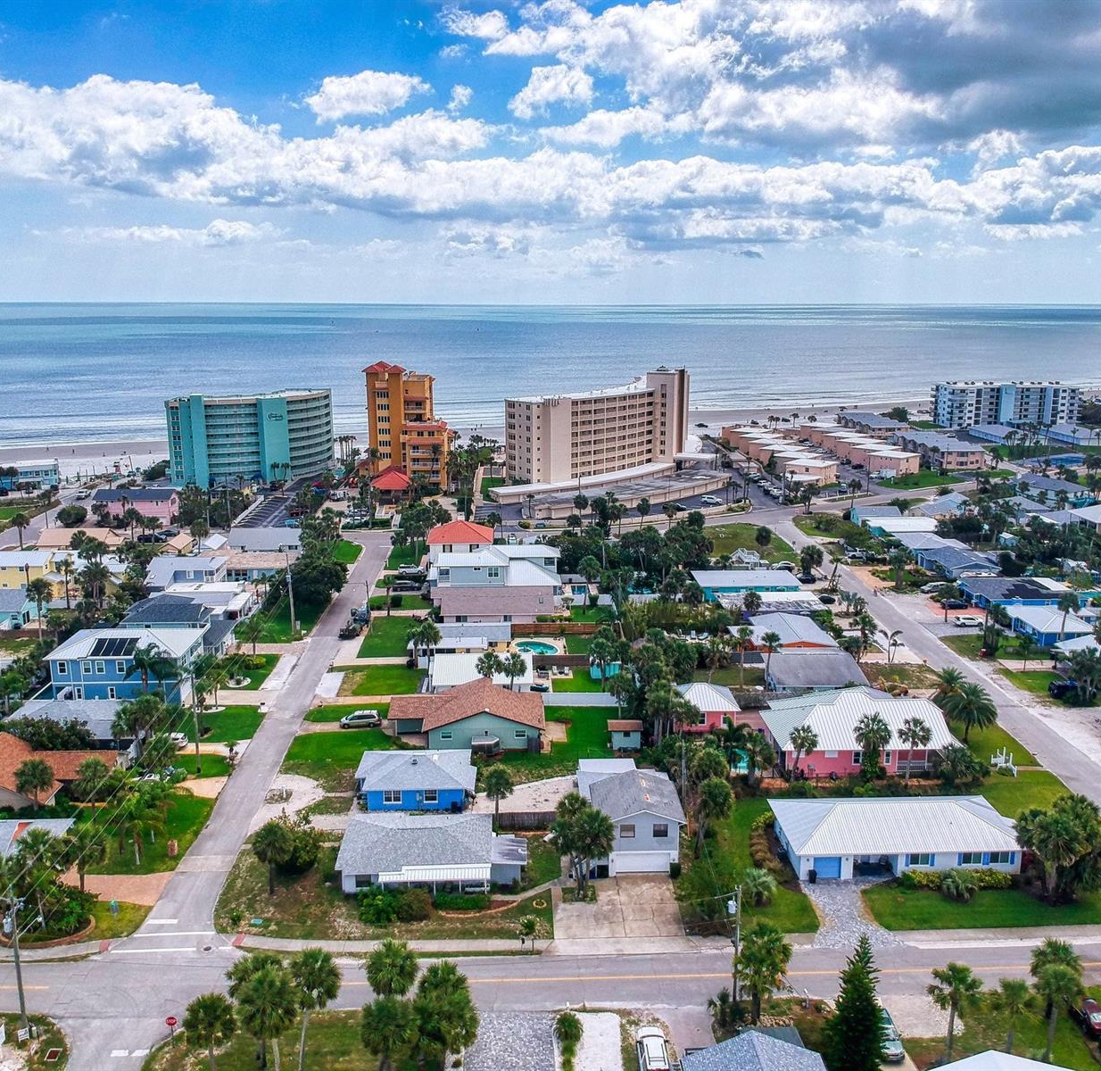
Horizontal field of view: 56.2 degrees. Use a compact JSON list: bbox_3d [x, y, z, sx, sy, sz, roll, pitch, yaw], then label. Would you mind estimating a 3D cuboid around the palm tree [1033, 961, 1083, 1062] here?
[{"bbox_3d":[34.700,32.970,71.300,3.700,8.050,3.700,0,13,-2],"label":"palm tree"}]

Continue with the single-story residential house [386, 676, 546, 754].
[{"bbox_3d":[-9.850,21.810,126.500,18.300,5.300,12.000,0,13,-2],"label":"single-story residential house"}]

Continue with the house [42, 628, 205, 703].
[{"bbox_3d":[-55.749,16.258,137.180,17.000,8.000,12.400,0,13,-2],"label":"house"}]

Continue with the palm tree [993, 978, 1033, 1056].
[{"bbox_3d":[31.158,32.892,69.750,2.790,5.880,2.790,0,13,0],"label":"palm tree"}]

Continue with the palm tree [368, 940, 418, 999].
[{"bbox_3d":[-10.778,31.370,70.570,3.300,8.400,3.300,0,13,0],"label":"palm tree"}]

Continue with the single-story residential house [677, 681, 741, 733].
[{"bbox_3d":[18.739,20.486,126.811,8.400,4.700,7.700,0,13,-2],"label":"single-story residential house"}]

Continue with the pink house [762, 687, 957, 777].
[{"bbox_3d":[36.000,21.960,123.820,20.600,6.200,18.300,0,13,-2],"label":"pink house"}]

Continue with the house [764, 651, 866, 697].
[{"bbox_3d":[35.450,18.650,141.930,12.500,4.600,14.100,0,13,-2],"label":"house"}]

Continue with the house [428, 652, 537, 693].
[{"bbox_3d":[-9.241,18.429,138.778,13.300,4.300,11.800,0,13,-2],"label":"house"}]

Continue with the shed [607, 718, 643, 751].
[{"bbox_3d":[8.629,22.927,120.009,3.850,2.900,3.100,0,13,-2],"label":"shed"}]

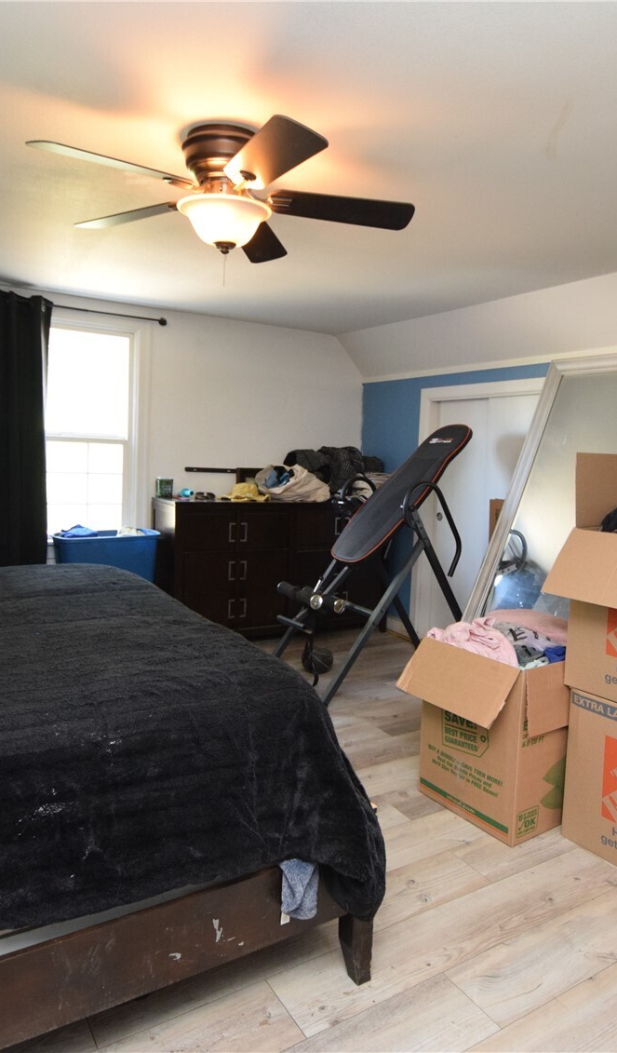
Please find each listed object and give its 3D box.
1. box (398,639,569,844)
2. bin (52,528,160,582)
[{"bbox_3d":[0.740,0.751,2.479,0.523,0.613,0.473,-3,7,-33],"label":"box"},{"bbox_3d":[-1.162,0.256,3.830,0.580,0.430,0.400,-3,8,-35],"label":"bin"}]

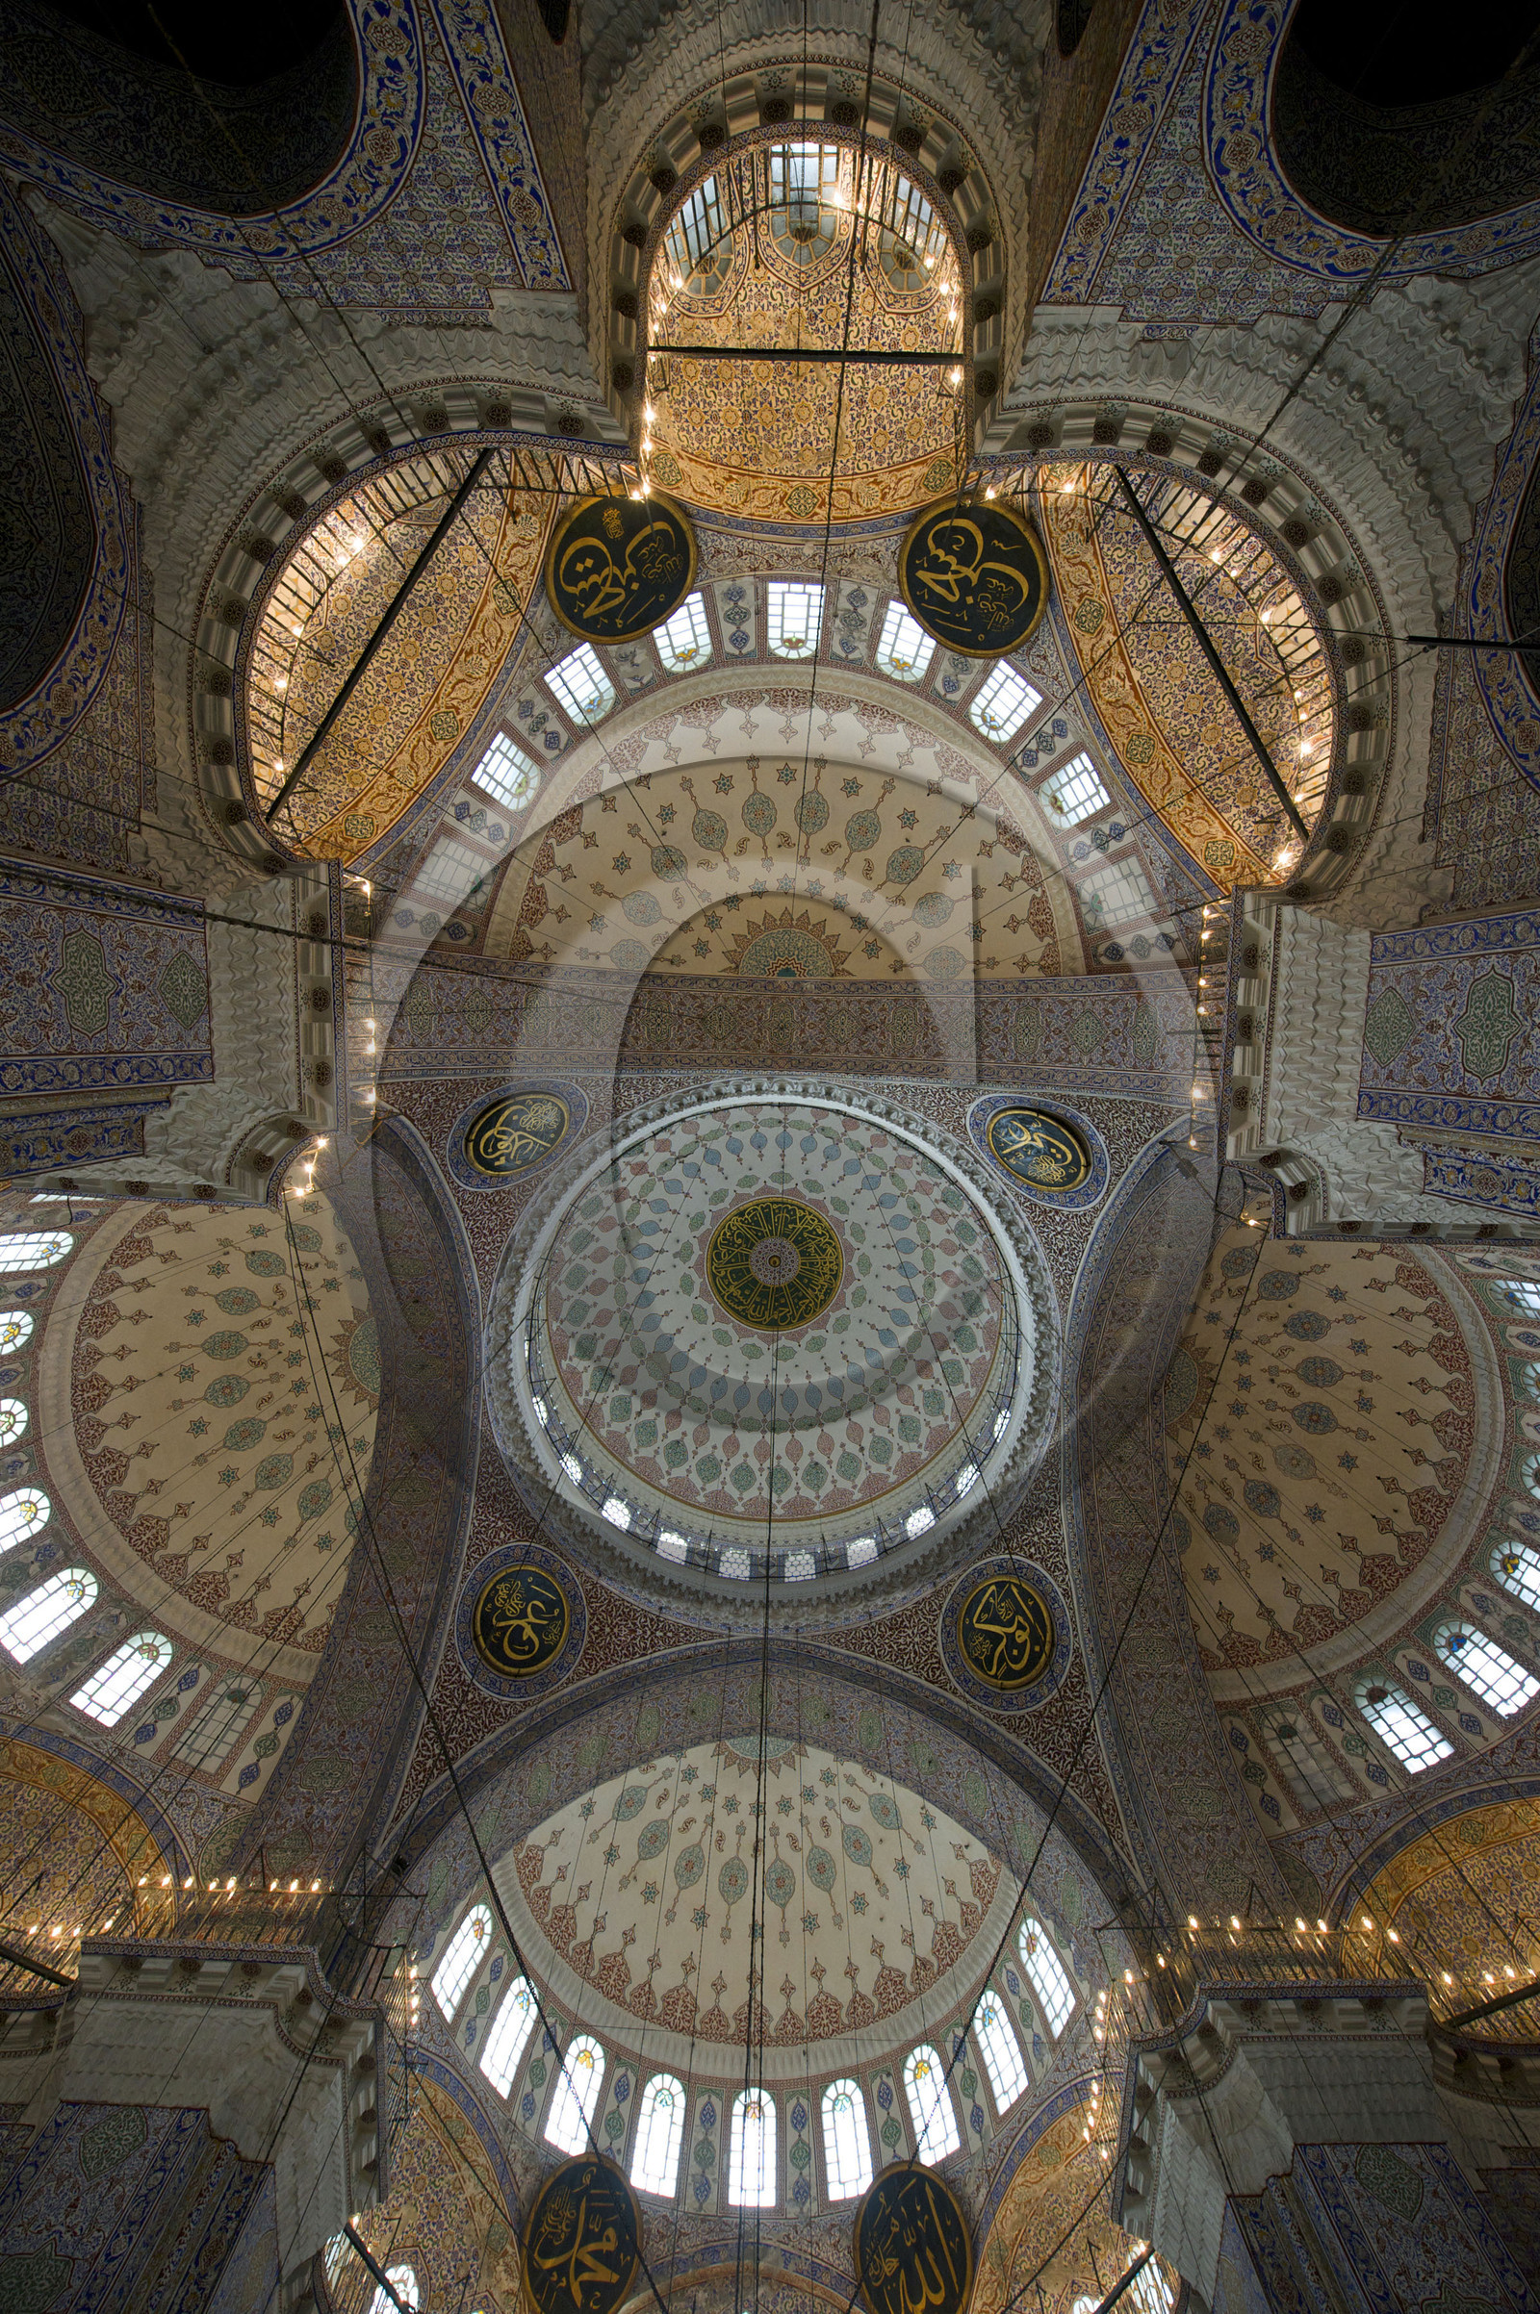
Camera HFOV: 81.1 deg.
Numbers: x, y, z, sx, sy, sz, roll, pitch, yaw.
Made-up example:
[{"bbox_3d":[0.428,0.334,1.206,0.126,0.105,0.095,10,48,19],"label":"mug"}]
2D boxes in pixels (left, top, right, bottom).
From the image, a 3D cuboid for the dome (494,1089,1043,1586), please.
[{"bbox_3d":[0.174,5.339,33.383,16.644,12.540,16.644,2,-83,1],"label":"dome"}]

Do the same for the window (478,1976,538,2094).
[{"bbox_3d":[-6.707,22.410,23.128,0.300,2.531,1.178,-32,-83,4],"label":"window"}]

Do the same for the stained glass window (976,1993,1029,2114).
[{"bbox_3d":[6.017,22.823,23.163,0.300,2.531,1.178,36,-84,-5],"label":"stained glass window"}]

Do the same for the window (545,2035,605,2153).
[{"bbox_3d":[-5.050,24.244,23.379,1.178,2.531,0.300,39,-84,-5],"label":"window"}]

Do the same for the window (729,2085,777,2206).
[{"bbox_3d":[-0.454,25.937,23.606,1.178,2.531,0.300,2,-82,0],"label":"window"}]

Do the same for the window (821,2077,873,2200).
[{"bbox_3d":[2.010,25.620,23.558,1.178,2.531,0.300,-16,-82,2],"label":"window"}]

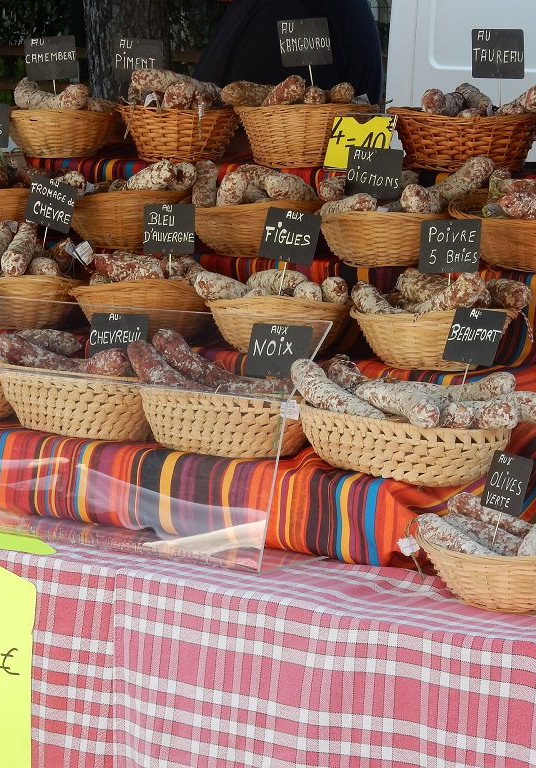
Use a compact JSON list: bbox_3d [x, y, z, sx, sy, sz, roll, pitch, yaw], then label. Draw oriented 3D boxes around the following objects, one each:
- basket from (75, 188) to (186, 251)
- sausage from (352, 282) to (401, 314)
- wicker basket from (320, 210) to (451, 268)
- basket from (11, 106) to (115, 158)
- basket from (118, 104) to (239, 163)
[{"bbox_3d":[-0.216,-0.255,4.530,0.250,0.083,0.170,6,10,42],"label":"basket"},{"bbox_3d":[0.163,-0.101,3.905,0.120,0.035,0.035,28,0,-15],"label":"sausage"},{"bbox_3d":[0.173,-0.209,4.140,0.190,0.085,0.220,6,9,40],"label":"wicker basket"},{"bbox_3d":[-0.365,-0.447,5.199,0.209,0.089,0.167,5,8,38],"label":"basket"},{"bbox_3d":[-0.139,-0.397,4.629,0.180,0.092,0.205,6,9,40],"label":"basket"}]

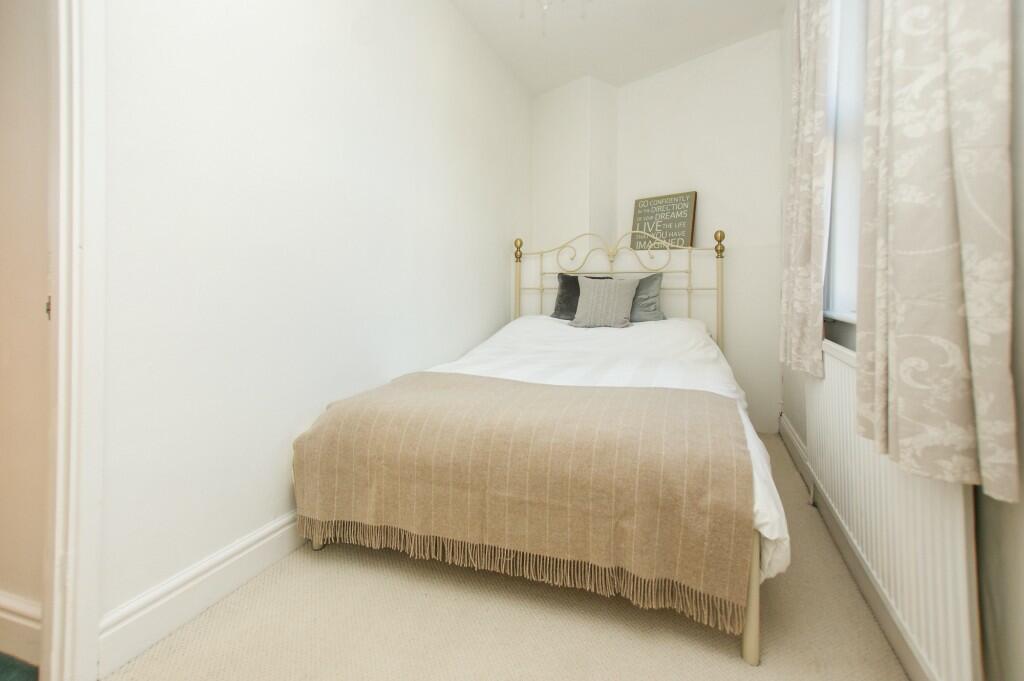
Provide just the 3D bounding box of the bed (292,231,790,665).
[{"bbox_3d":[0.308,0.011,2.068,1.480,1.240,2.060,2,7,22],"label":"bed"}]

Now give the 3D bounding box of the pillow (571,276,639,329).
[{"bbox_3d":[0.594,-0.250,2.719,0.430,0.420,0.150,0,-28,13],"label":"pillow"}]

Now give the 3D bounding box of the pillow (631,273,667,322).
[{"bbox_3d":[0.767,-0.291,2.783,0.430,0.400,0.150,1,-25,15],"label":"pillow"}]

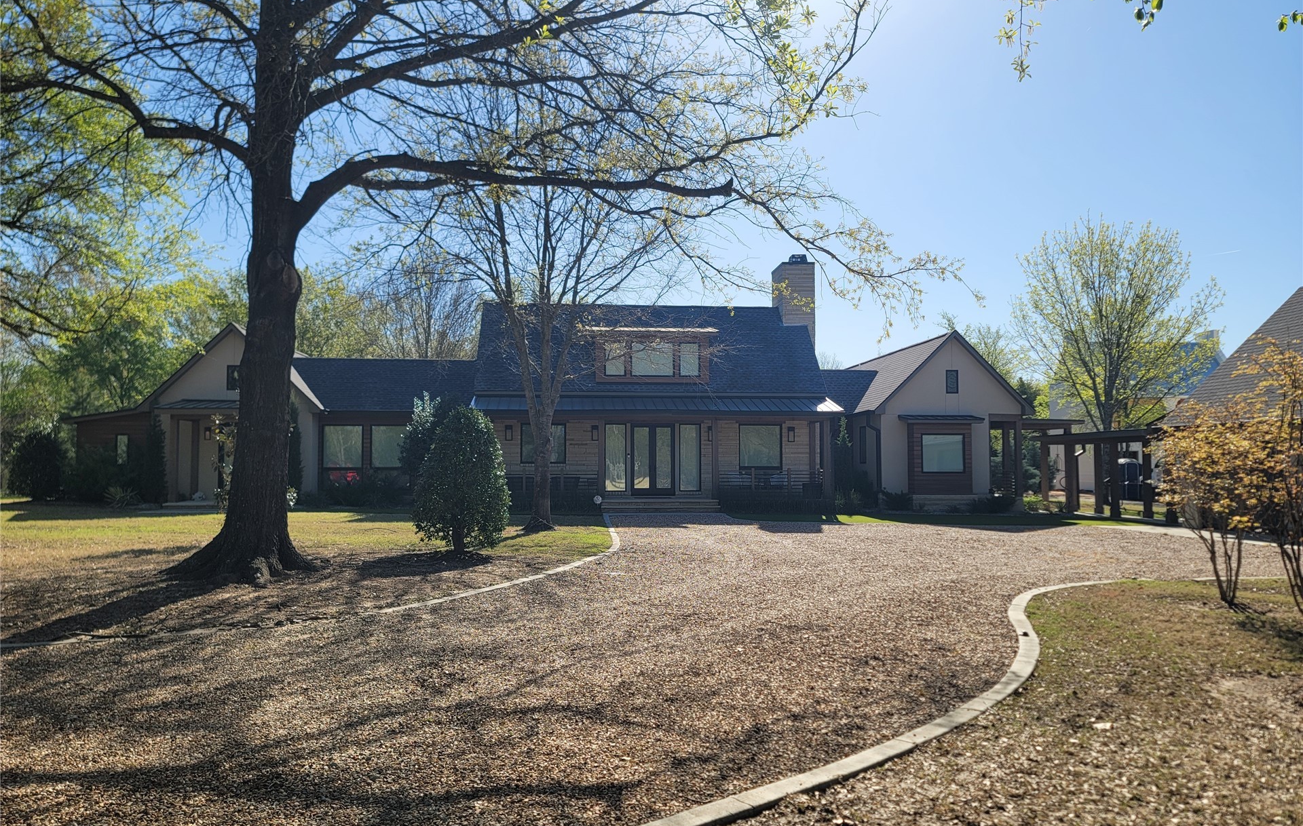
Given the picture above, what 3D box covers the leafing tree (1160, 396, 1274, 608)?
[{"bbox_3d":[5.968,0.919,9.962,1.070,2.210,1.120,-2,-4,31],"label":"leafing tree"}]

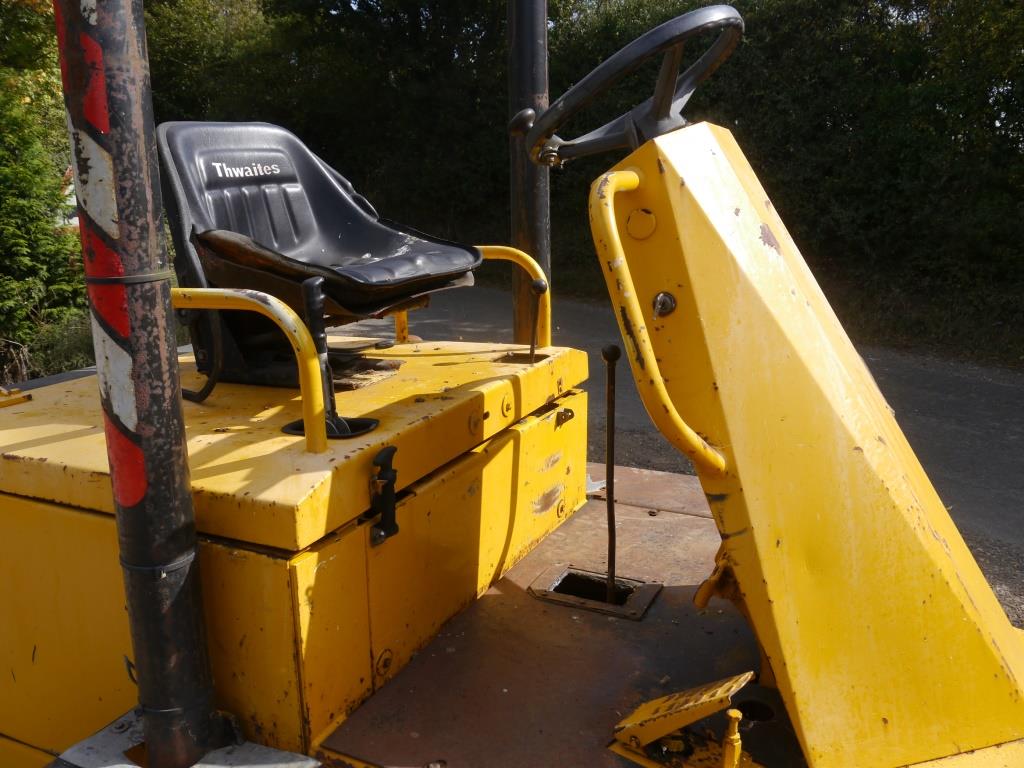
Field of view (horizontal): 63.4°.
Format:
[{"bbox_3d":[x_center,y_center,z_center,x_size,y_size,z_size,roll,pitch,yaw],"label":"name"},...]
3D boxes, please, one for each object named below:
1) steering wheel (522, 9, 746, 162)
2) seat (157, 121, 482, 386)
[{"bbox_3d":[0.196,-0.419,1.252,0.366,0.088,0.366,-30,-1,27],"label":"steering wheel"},{"bbox_3d":[-0.346,-0.249,1.542,0.505,0.479,0.495,5,14,24],"label":"seat"}]

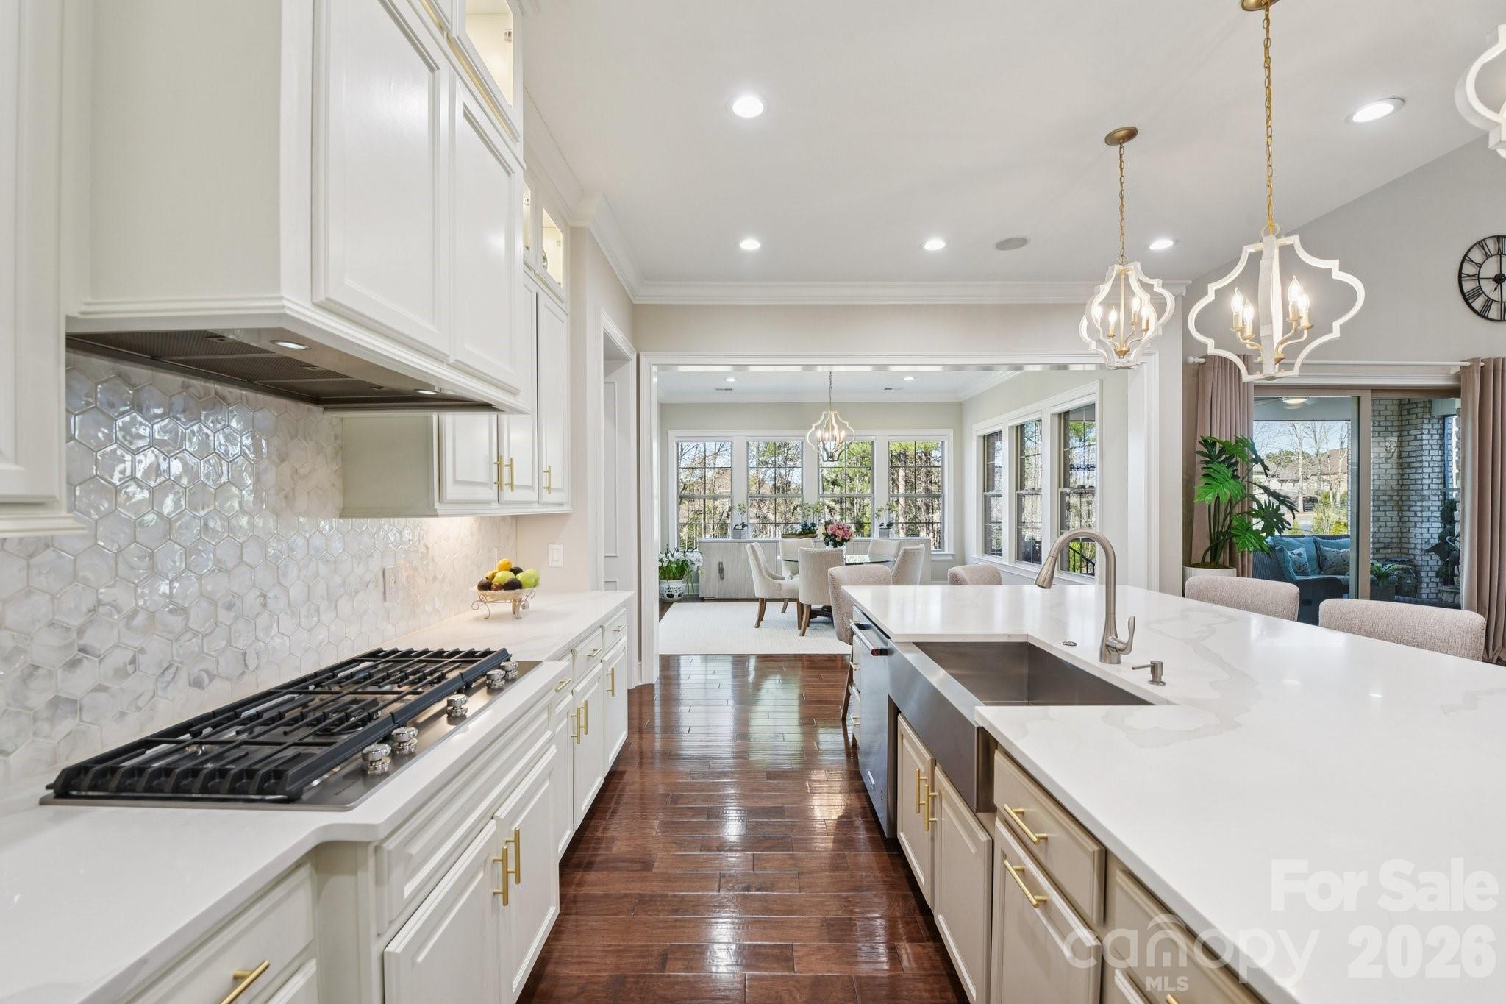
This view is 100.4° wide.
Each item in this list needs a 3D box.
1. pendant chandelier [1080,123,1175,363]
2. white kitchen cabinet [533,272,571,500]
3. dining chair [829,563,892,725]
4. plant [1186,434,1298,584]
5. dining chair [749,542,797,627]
[{"bbox_3d":[1.670,-1.130,2.845,0.440,1.050,0.440,0,0,-32],"label":"pendant chandelier"},{"bbox_3d":[-1.115,-0.480,3.030,0.320,1.000,0.510,0,0,0],"label":"white kitchen cabinet"},{"bbox_3d":[0.720,0.900,3.880,0.470,0.980,0.600,0,0,0],"label":"dining chair"},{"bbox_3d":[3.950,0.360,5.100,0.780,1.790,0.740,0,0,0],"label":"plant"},{"bbox_3d":[0.270,0.945,7.130,0.630,0.930,0.530,0,0,7],"label":"dining chair"}]

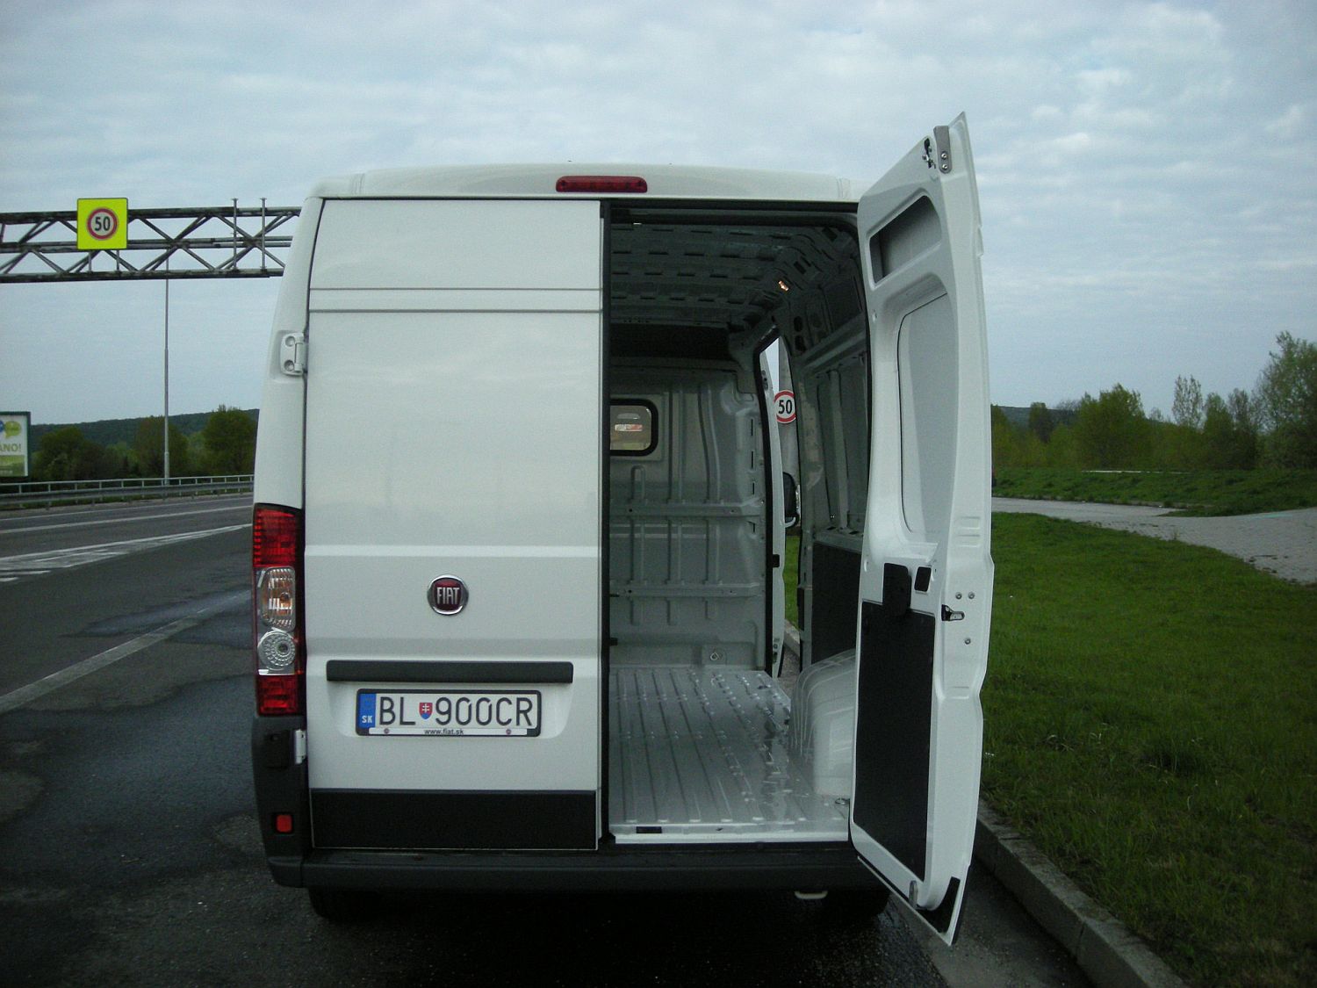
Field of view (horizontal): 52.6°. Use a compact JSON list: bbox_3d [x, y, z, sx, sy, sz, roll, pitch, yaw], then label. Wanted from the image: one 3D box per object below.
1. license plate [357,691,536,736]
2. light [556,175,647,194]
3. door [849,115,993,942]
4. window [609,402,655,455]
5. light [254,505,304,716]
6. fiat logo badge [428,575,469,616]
[{"bbox_3d":[-0.609,0.635,3.865,0.535,0.137,0.020,0,1,-2],"label":"license plate"},{"bbox_3d":[-0.167,-0.912,3.920,0.265,0.056,0.060,0,1,-2],"label":"light"},{"bbox_3d":[0.655,0.083,3.440,0.140,1.890,0.845,0,1,-5],"label":"door"},{"bbox_3d":[-0.274,-0.340,6.880,0.530,0.290,0.035,0,1,-2],"label":"window"},{"bbox_3d":[-1.115,0.343,3.935,0.160,0.620,0.150,0,1,-2],"label":"light"},{"bbox_3d":[-0.610,0.294,3.865,0.120,0.120,0.018,0,1,-2],"label":"fiat logo badge"}]

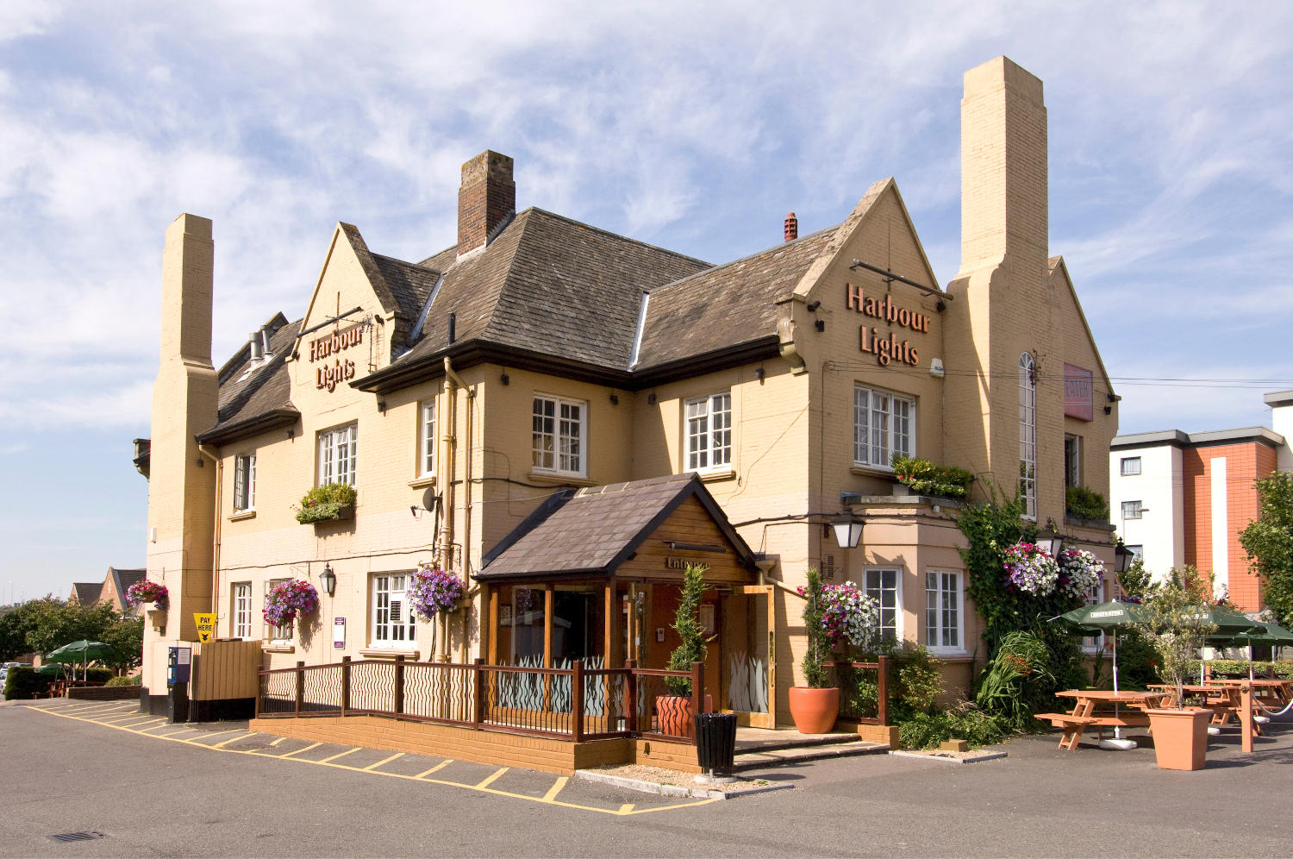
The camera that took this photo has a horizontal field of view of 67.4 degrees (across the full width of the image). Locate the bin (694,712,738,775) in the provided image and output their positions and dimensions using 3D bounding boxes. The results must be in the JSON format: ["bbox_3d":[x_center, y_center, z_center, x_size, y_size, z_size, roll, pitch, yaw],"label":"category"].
[{"bbox_3d":[0.747,3.375,10.400,0.450,0.700,0.450,0,-7,0],"label":"bin"}]

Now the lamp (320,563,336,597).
[{"bbox_3d":[-5.783,2.735,17.600,0.380,0.600,0.300,8,-11,-42],"label":"lamp"}]

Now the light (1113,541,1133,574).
[{"bbox_3d":[9.285,2.464,18.900,0.470,0.660,0.500,8,-11,-44],"label":"light"}]

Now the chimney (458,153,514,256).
[{"bbox_3d":[-3.247,-4.587,19.700,0.660,1.950,0.950,7,-9,-41],"label":"chimney"}]

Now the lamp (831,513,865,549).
[{"bbox_3d":[2.926,1.481,14.100,0.370,0.550,0.380,7,-9,-42],"label":"lamp"}]

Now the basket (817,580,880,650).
[{"bbox_3d":[2.953,2.688,14.100,0.880,0.980,0.850,0,-7,0],"label":"basket"}]

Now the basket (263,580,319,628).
[{"bbox_3d":[-6.830,3.327,18.600,0.880,0.920,0.980,7,-9,-41],"label":"basket"}]

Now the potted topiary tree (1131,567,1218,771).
[{"bbox_3d":[6.716,3.034,12.300,1.050,2.500,1.050,8,-11,-42],"label":"potted topiary tree"}]

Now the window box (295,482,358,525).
[{"bbox_3d":[-5.862,1.357,17.700,0.500,0.620,1.150,8,-11,-42],"label":"window box"}]

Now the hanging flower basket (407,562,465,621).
[{"bbox_3d":[-3.270,2.490,15.000,0.820,0.900,0.850,0,-7,0],"label":"hanging flower basket"}]

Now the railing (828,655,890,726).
[{"bbox_3d":[3.175,3.944,14.600,0.130,1.050,1.100,8,-11,-42],"label":"railing"}]

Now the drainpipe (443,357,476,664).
[{"bbox_3d":[-2.910,1.408,15.100,0.250,5.200,0.620,7,-9,-41],"label":"drainpipe"}]

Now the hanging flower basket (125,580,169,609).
[{"bbox_3d":[-10.522,3.458,20.400,0.850,0.580,0.850,8,-11,-42],"label":"hanging flower basket"}]

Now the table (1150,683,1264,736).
[{"bbox_3d":[9.739,4.892,16.900,1.750,0.770,1.750,8,-11,-44],"label":"table"}]

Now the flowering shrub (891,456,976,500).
[{"bbox_3d":[4.613,0.781,15.600,1.550,0.620,0.620,8,-11,-44],"label":"flowering shrub"}]

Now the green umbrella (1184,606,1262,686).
[{"bbox_3d":[9.797,4.176,17.000,1.850,2.220,1.850,8,-11,-44],"label":"green umbrella"}]

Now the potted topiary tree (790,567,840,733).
[{"bbox_3d":[2.397,3.145,13.800,0.720,2.300,0.720,0,-8,0],"label":"potted topiary tree"}]

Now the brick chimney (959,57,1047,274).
[{"bbox_3d":[5.990,-4.388,16.300,1.250,3.300,0.780,7,-9,-42],"label":"brick chimney"}]

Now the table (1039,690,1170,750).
[{"bbox_3d":[6.761,4.214,14.200,2.050,0.750,2.050,3,-7,-20],"label":"table"}]

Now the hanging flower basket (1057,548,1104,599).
[{"bbox_3d":[8.285,2.733,18.500,0.920,0.980,0.880,7,-9,-42],"label":"hanging flower basket"}]

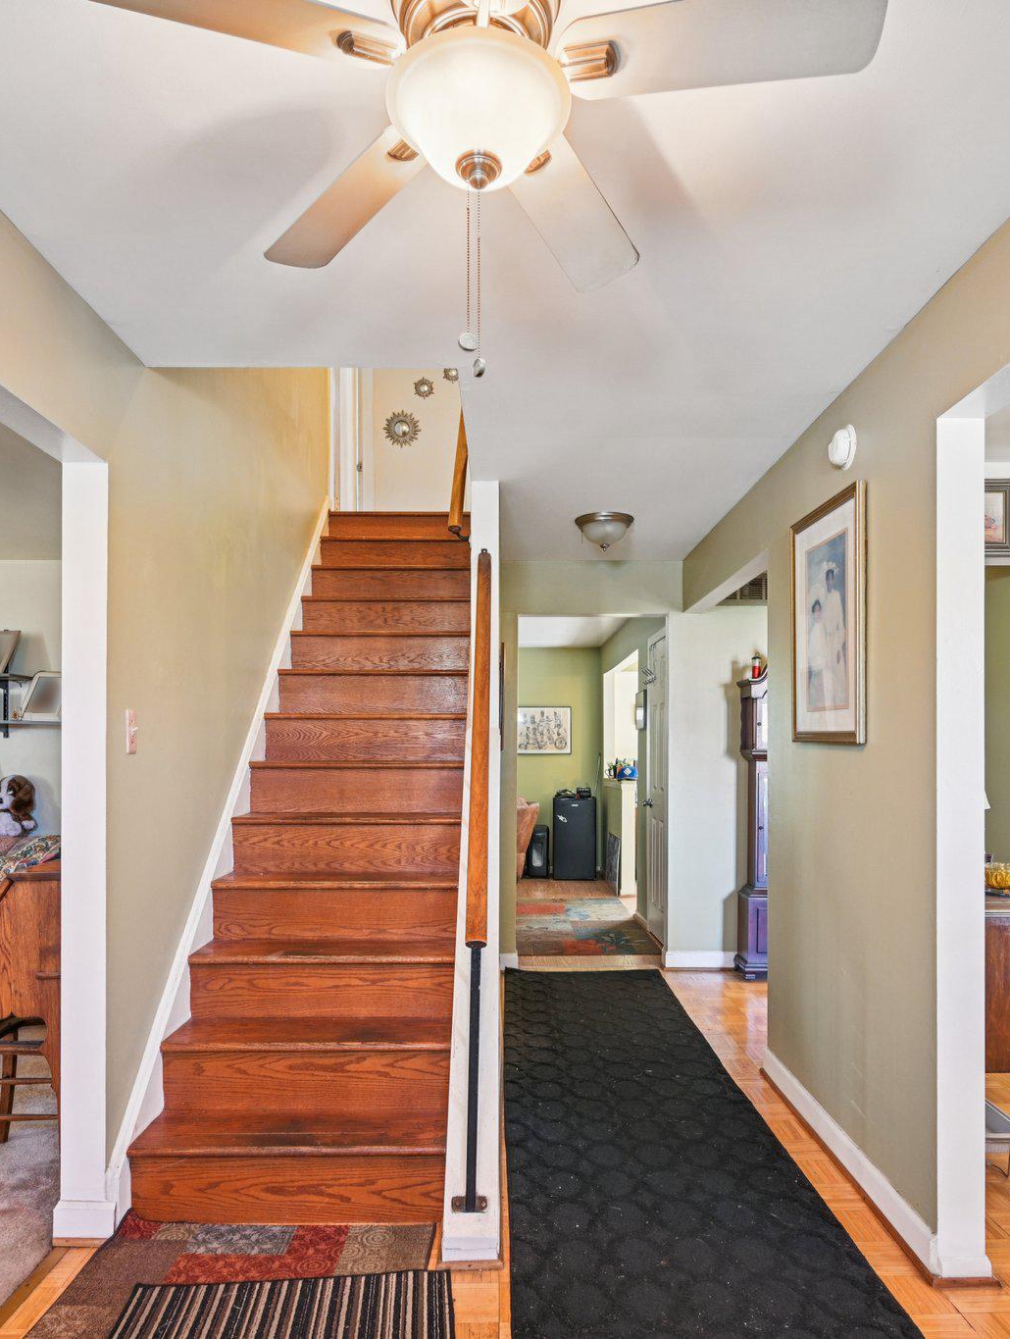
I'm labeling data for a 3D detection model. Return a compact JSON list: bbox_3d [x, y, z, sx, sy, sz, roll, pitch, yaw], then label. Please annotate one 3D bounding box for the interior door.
[{"bbox_3d":[1.050,0.820,6.060,0.060,2.030,0.720,0,-3,0],"label":"interior door"}]

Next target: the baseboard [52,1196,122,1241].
[{"bbox_3d":[-1.109,1.456,2.371,0.163,0.106,0.041,0,-4,0],"label":"baseboard"}]

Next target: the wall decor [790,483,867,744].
[{"bbox_3d":[1.052,-0.147,2.930,0.028,0.775,0.617,0,-4,0],"label":"wall decor"}]

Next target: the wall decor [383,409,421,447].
[{"bbox_3d":[-0.757,-1.778,6.578,0.278,0.278,0.030,0,-4,0],"label":"wall decor"}]

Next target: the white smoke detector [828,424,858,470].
[{"bbox_3d":[1.039,-0.689,2.770,0.051,0.144,0.144,0,-4,0],"label":"white smoke detector"}]

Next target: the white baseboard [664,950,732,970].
[{"bbox_3d":[1.147,1.720,5.280,0.430,0.110,0.020,0,-3,0],"label":"white baseboard"}]

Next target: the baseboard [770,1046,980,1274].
[{"bbox_3d":[1.103,1.513,2.909,0.106,0.101,1.488,0,-5,0],"label":"baseboard"}]

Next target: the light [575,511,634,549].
[{"bbox_3d":[0.485,-0.678,4.360,0.285,0.145,0.285,0,-3,0],"label":"light"}]

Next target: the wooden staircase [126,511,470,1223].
[{"bbox_3d":[-0.600,0.300,3.760,0.870,2.580,2.650,0,-3,0],"label":"wooden staircase"}]

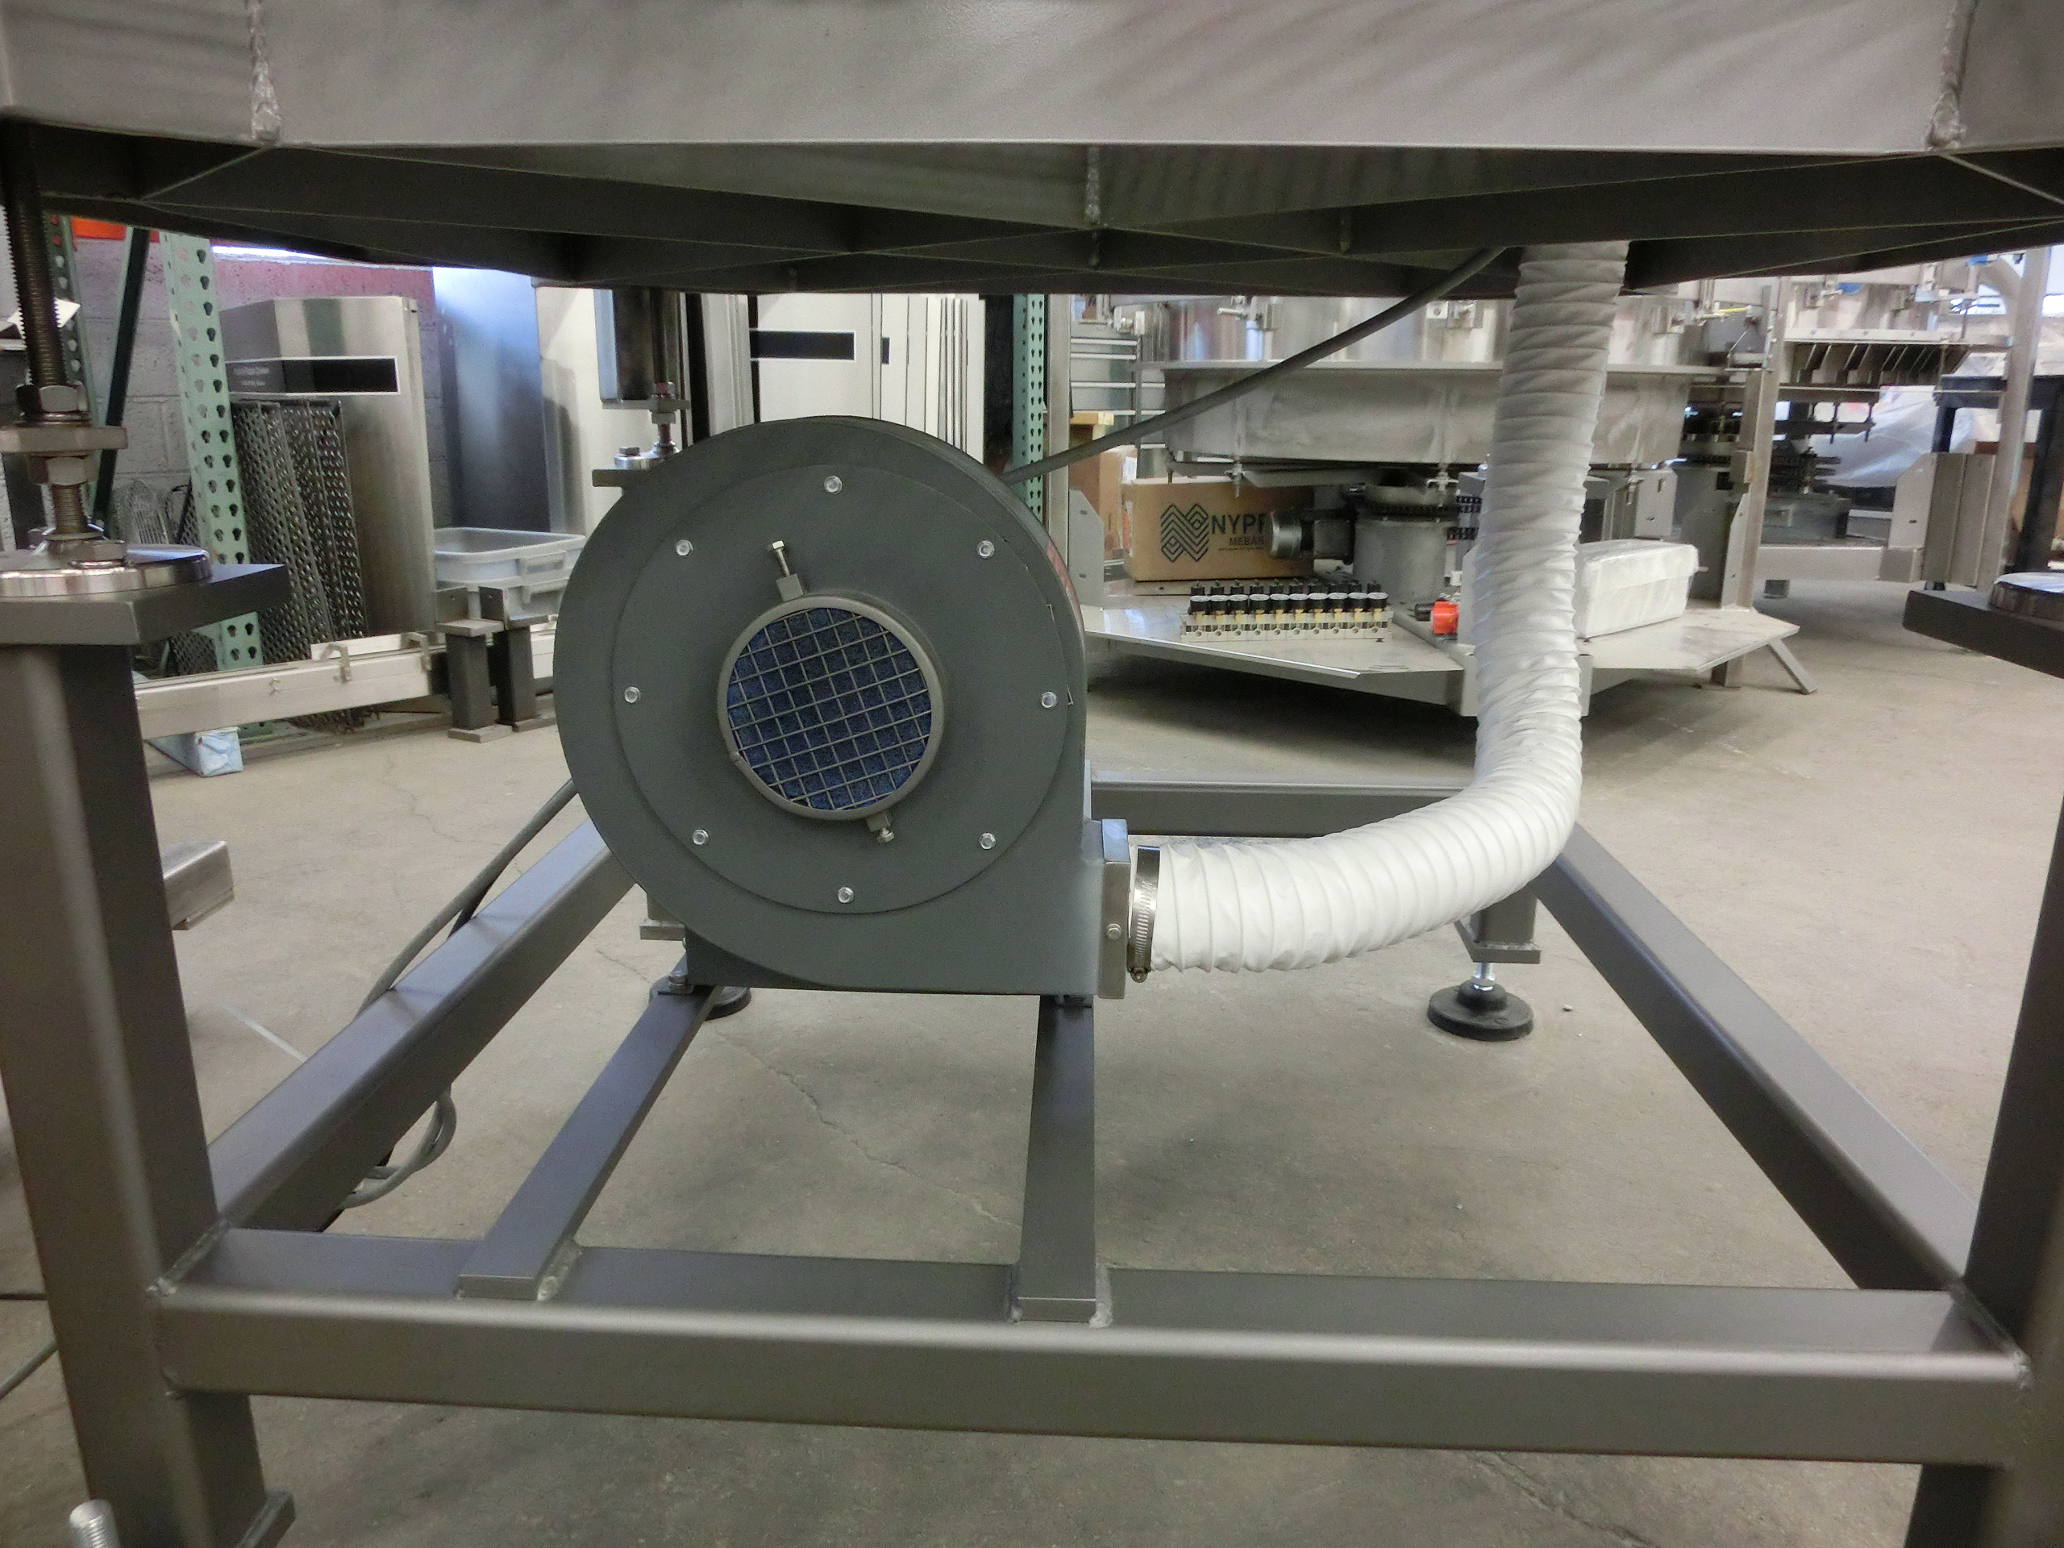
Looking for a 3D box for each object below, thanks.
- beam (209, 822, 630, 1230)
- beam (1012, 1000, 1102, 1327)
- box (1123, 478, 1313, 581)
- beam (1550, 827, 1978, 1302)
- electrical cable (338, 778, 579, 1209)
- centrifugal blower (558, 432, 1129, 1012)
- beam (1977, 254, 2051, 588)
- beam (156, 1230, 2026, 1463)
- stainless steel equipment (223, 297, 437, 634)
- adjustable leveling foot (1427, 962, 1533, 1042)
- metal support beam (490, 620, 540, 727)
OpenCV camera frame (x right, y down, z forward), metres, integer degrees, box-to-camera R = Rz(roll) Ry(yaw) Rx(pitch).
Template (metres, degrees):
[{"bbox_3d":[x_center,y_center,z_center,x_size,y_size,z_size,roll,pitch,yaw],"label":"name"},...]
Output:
[{"bbox_3d":[-0.464,0.158,1.257,0.063,0.063,0.923,1,16,3],"label":"beam"},{"bbox_3d":[0.033,0.131,1.228,0.040,0.013,1.044,1,16,2],"label":"beam"},{"bbox_3d":[0.563,-0.756,4.352,0.580,0.280,0.380,-2,16,-7],"label":"box"},{"bbox_3d":[0.542,0.178,1.210,0.063,0.063,0.923,1,16,3],"label":"beam"},{"bbox_3d":[-0.483,0.180,1.203,0.158,0.284,0.302,1,16,3],"label":"electrical cable"},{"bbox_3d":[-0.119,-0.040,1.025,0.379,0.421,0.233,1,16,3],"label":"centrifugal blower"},{"bbox_3d":[3.455,-1.282,5.025,0.090,1.320,0.090,1,16,3],"label":"beam"},{"bbox_3d":[0.015,0.302,0.758,0.944,0.063,0.063,1,16,3],"label":"beam"},{"bbox_3d":[-1.632,-0.646,3.398,0.430,0.880,0.300,4,16,14],"label":"stainless steel equipment"},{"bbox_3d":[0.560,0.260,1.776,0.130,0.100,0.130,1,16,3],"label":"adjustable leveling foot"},{"bbox_3d":[-1.149,-0.229,3.199,0.070,0.235,0.070,10,19,32],"label":"metal support beam"}]

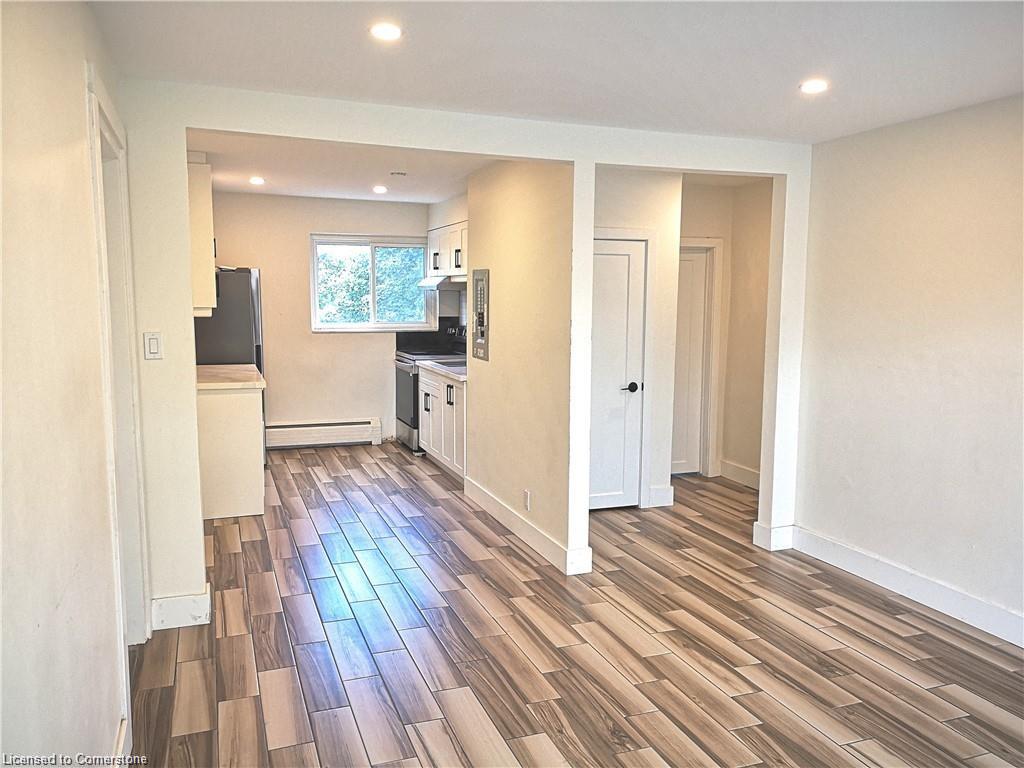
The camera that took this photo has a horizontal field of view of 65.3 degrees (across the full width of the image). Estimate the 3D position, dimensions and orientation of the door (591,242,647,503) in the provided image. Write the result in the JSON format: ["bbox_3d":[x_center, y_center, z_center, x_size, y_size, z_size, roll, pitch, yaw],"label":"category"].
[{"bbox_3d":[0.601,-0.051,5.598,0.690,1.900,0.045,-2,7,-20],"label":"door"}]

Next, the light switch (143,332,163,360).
[{"bbox_3d":[-1.554,-0.161,3.459,0.072,0.118,0.010,-2,7,-20],"label":"light switch"}]

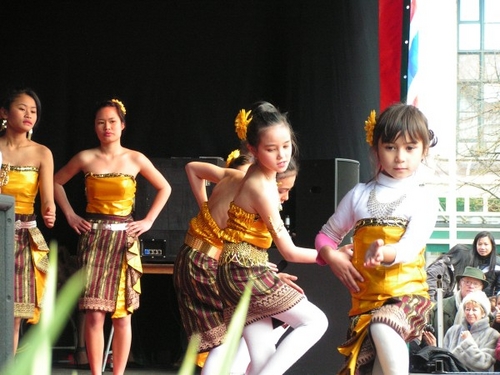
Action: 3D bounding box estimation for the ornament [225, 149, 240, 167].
[{"bbox_3d":[-0.063,-0.108,6.450,0.040,0.090,0.085,38,0,0],"label":"ornament"}]

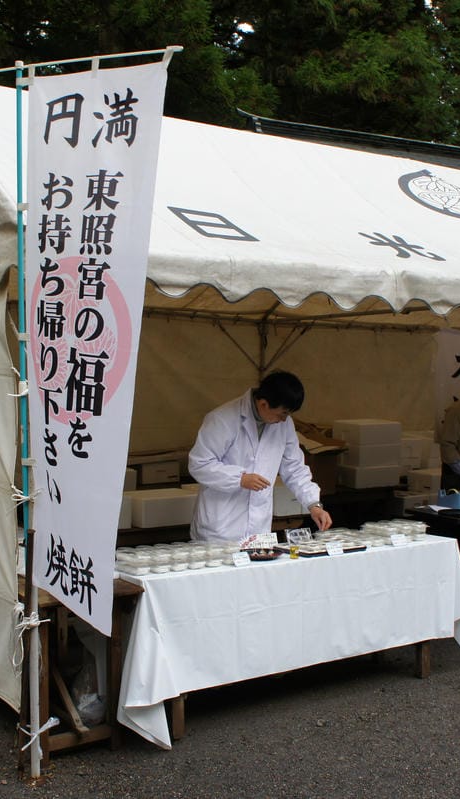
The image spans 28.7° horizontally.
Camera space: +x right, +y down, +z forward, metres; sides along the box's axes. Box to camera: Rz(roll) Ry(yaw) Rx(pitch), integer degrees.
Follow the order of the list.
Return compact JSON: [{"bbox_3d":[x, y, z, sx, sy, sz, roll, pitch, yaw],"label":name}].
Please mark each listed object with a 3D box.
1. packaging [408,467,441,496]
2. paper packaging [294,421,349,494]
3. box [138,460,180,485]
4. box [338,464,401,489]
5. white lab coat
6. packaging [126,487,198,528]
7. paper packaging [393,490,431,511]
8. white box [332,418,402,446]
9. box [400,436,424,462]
[{"bbox_3d":[1.568,0.644,7.150,0.190,0.150,0.250,-2,3,-32],"label":"packaging"},{"bbox_3d":[0.707,0.474,7.356,0.450,0.520,0.400,-1,4,-33],"label":"paper packaging"},{"bbox_3d":[-0.471,0.480,5.951,0.270,0.150,0.190,-2,3,-30],"label":"box"},{"bbox_3d":[1.215,0.672,8.074,0.485,0.178,0.345,-1,4,-33],"label":"box"},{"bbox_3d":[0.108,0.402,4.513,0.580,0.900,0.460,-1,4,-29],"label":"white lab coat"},{"bbox_3d":[-0.458,0.733,6.095,0.480,0.178,0.360,-1,4,-33],"label":"packaging"},{"bbox_3d":[1.398,0.808,6.958,0.280,0.150,0.220,-2,3,-30],"label":"paper packaging"},{"bbox_3d":[1.251,0.305,8.135,0.484,0.191,0.355,-1,4,-33],"label":"white box"},{"bbox_3d":[1.468,0.389,7.147,0.190,0.150,0.250,-2,3,-32],"label":"box"}]

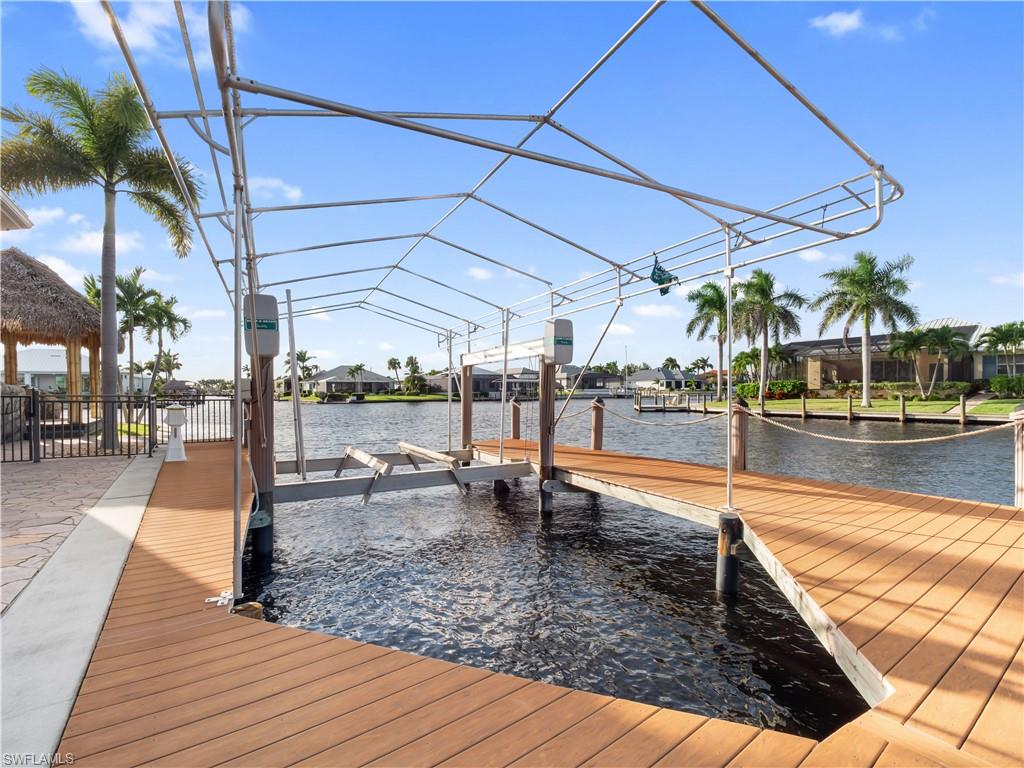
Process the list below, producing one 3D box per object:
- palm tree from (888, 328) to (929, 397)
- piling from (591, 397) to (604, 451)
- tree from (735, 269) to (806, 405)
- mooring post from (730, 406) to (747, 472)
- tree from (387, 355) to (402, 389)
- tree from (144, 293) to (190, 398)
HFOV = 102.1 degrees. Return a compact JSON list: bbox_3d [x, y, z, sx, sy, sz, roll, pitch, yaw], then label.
[{"bbox_3d":[33.117,-1.687,34.500,3.500,5.874,3.400,0,-1,0],"label":"palm tree"},{"bbox_3d":[1.958,0.907,9.450,0.260,1.221,0.260,0,-1,12],"label":"piling"},{"bbox_3d":[22.429,-4.108,36.000,5.400,11.867,5.400,-1,-1,32],"label":"tree"},{"bbox_3d":[3.856,0.885,7.050,0.280,1.209,0.280,0,-1,0],"label":"mooring post"},{"bbox_3d":[-24.686,-1.943,87.000,3.000,7.458,3.000,0,-1,-16],"label":"tree"},{"bbox_3d":[-14.225,-1.026,17.000,1.650,5.296,1.650,1,-1,-40],"label":"tree"}]

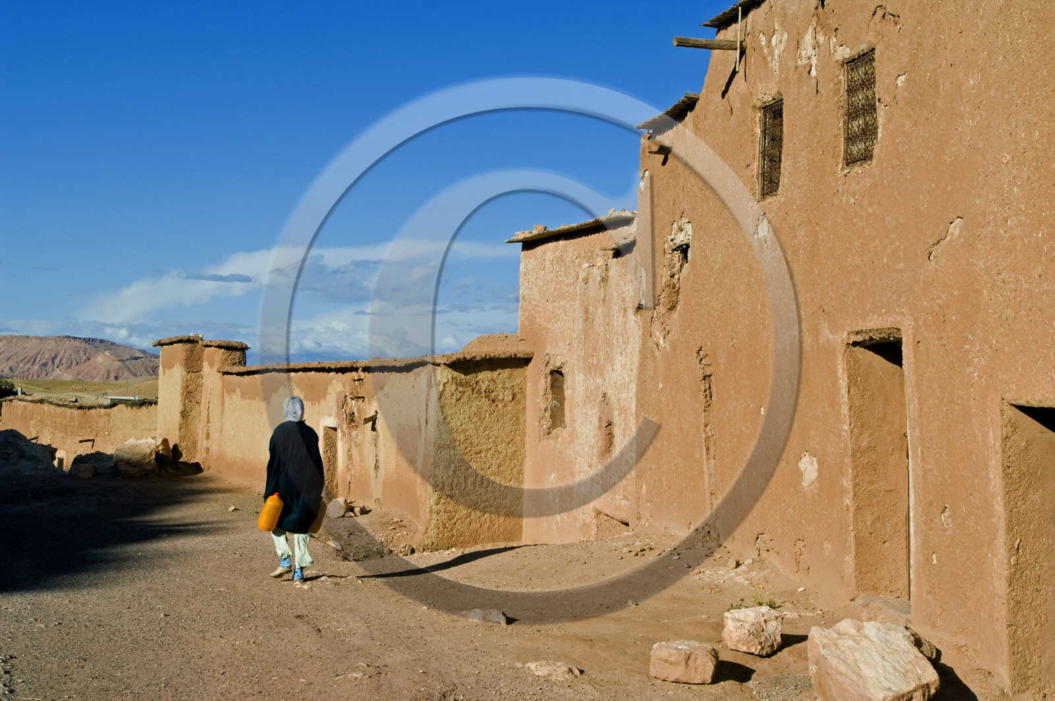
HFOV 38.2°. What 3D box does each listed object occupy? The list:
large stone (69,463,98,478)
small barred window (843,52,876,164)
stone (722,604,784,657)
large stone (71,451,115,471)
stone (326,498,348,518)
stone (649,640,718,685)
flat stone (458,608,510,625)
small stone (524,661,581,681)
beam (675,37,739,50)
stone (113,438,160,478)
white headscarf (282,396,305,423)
[{"bbox_3d":[-8.229,2.221,28.200,0.497,0.244,0.397,0,-1,-14],"label":"large stone"},{"bbox_3d":[2.697,-1.929,12.211,0.080,0.884,0.666,0,-1,-10],"label":"small barred window"},{"bbox_3d":[1.364,1.691,9.200,0.300,0.252,0.270,0,-1,25],"label":"stone"},{"bbox_3d":[-8.304,2.140,29.200,0.830,0.398,0.622,0,-1,-14],"label":"large stone"},{"bbox_3d":[-2.269,1.869,18.100,0.250,0.240,0.250,0,-1,0],"label":"stone"},{"bbox_3d":[0.879,1.735,8.500,0.366,0.186,0.274,0,-1,10],"label":"stone"},{"bbox_3d":[-0.309,1.863,10.650,0.310,0.090,0.190,0,-1,20],"label":"flat stone"},{"bbox_3d":[0.142,1.798,8.550,0.295,0.069,0.177,0,-1,8],"label":"small stone"},{"bbox_3d":[1.801,-3.048,15.124,0.710,0.100,0.100,0,-1,-10],"label":"beam"},{"bbox_3d":[-7.330,2.016,28.600,0.858,0.699,0.643,0,-1,-14],"label":"stone"},{"bbox_3d":[-2.037,0.509,13.250,0.190,0.235,0.220,0,-1,-12],"label":"white headscarf"}]

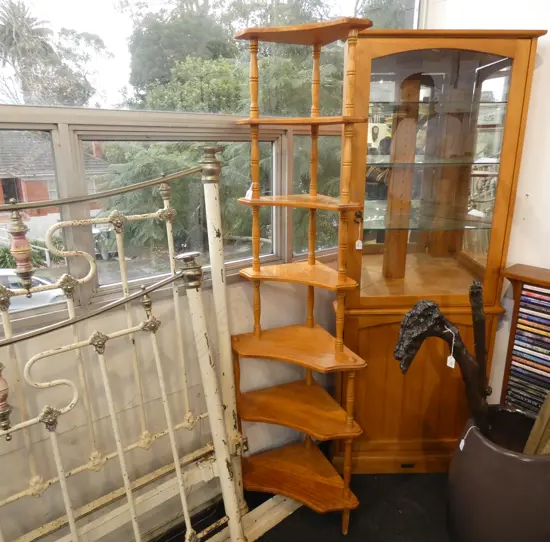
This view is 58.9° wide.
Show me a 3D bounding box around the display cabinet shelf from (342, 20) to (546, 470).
[{"bbox_3d":[0.602,-0.010,2.185,0.725,1.870,0.440,0,16,0],"label":"display cabinet shelf"}]

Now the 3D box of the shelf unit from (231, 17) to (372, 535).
[{"bbox_3d":[0.105,0.104,1.836,0.545,1.840,0.366,7,17,22],"label":"shelf unit"}]

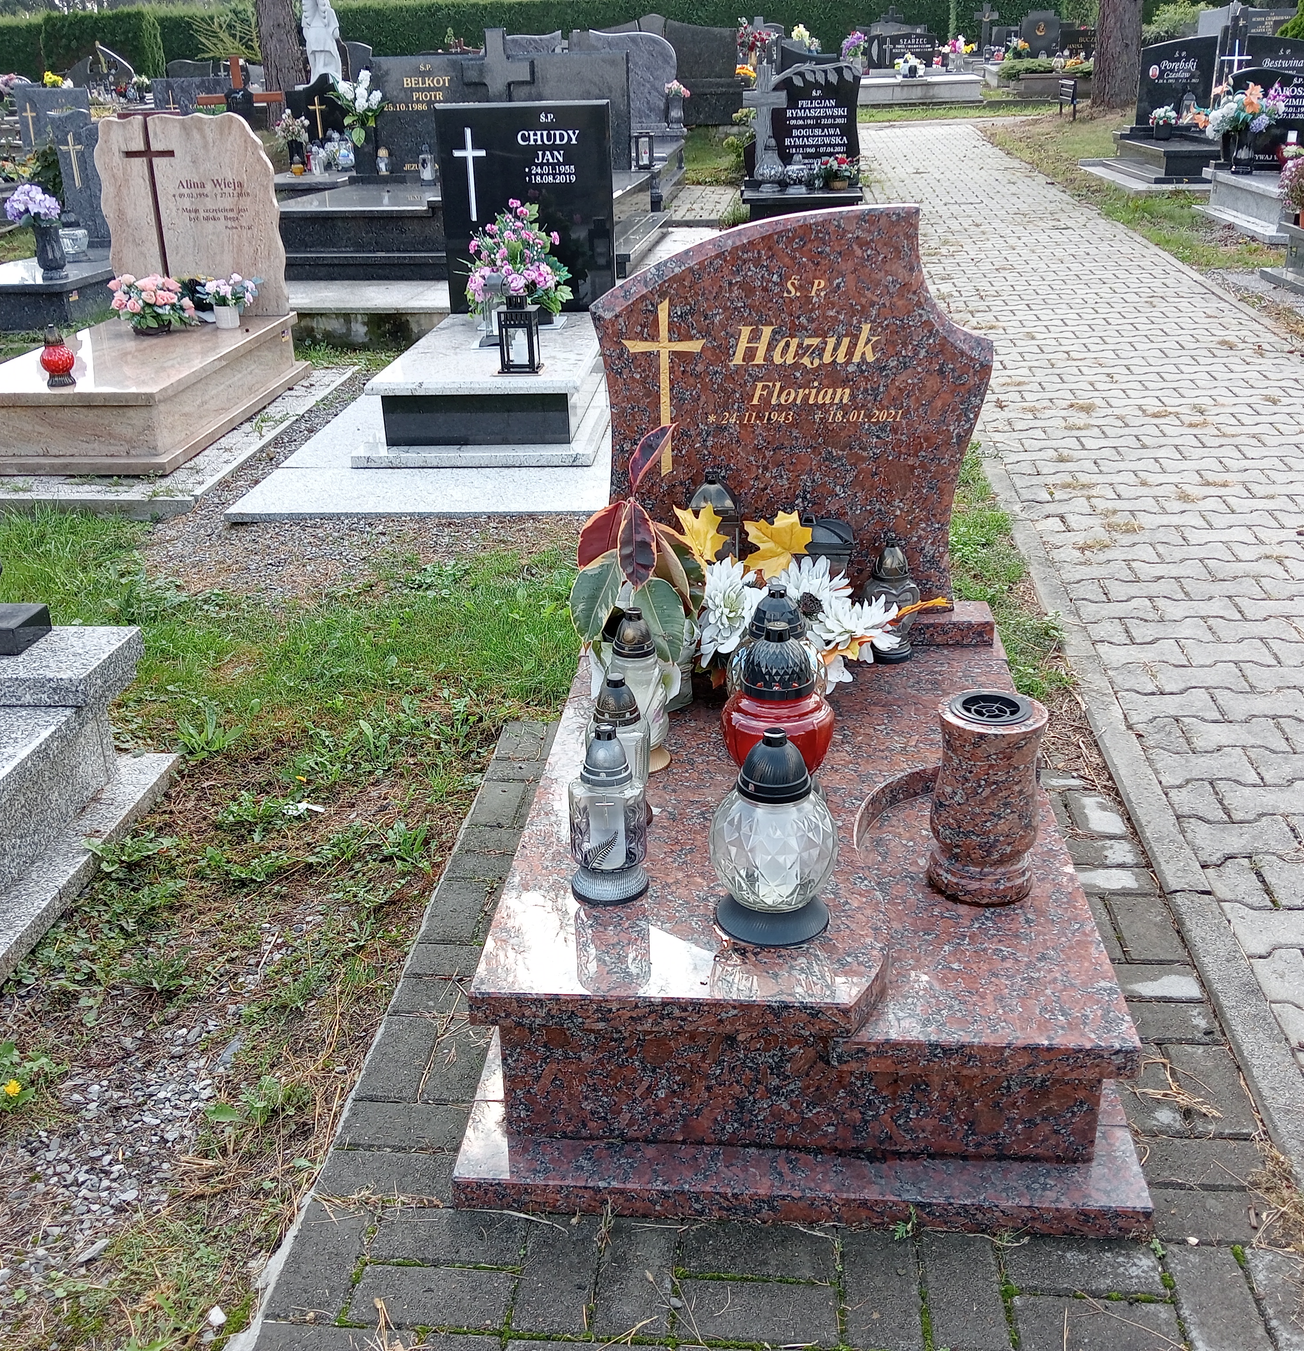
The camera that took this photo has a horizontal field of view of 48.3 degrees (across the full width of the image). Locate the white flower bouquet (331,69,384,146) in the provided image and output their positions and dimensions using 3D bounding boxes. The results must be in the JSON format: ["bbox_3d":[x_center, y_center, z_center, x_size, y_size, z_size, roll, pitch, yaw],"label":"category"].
[{"bbox_3d":[-1.775,-3.398,8.690,0.340,0.440,0.300,1,25,4],"label":"white flower bouquet"}]

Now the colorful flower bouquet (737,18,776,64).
[{"bbox_3d":[1.172,-7.303,16.744,0.450,0.480,0.380,1,25,4],"label":"colorful flower bouquet"}]

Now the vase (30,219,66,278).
[{"bbox_3d":[-3.067,-2.163,7.439,0.160,0.280,0.160,1,25,4],"label":"vase"}]

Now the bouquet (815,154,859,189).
[{"bbox_3d":[1.277,-3.456,9.953,0.290,0.235,0.260,1,24,5],"label":"bouquet"}]

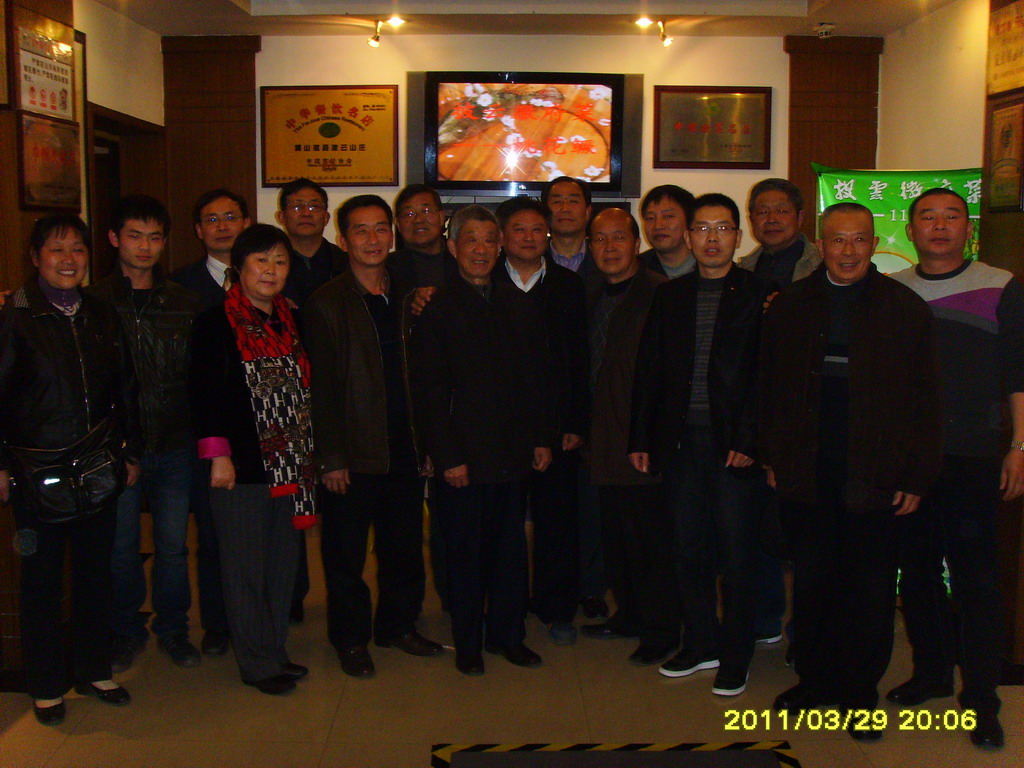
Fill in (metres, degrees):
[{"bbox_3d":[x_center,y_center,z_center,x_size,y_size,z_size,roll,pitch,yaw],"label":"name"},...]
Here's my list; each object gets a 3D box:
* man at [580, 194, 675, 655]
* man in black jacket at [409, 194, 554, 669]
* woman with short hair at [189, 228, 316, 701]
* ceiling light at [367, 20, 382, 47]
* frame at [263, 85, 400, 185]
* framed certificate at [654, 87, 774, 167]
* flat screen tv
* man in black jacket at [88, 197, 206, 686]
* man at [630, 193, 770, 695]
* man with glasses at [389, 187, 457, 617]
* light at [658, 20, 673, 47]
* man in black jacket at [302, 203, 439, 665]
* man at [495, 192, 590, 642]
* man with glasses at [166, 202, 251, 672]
[{"bbox_3d":[0.418,0.175,4.204,0.500,1.625,0.360,6,10,37],"label":"man"},{"bbox_3d":[-0.107,0.201,4.051,0.510,1.632,0.330,0,8,-4],"label":"man in black jacket"},{"bbox_3d":[-0.844,0.249,3.880,0.460,1.569,0.310,-6,10,-37],"label":"woman with short hair"},{"bbox_3d":[-0.660,-1.684,5.548,0.075,0.137,0.080,8,11,43],"label":"ceiling light"},{"bbox_3d":[-0.973,-1.322,6.120,0.738,0.539,0.035,0,8,-1],"label":"frame"},{"bbox_3d":[1.065,-1.354,6.094,0.621,0.438,0.030,0,8,-1],"label":"framed certificate"},{"bbox_3d":[0.071,-1.299,6.019,1.055,0.635,0.100,0,8,-1],"label":"flat screen tv"},{"bbox_3d":[-1.307,0.175,4.086,0.470,1.673,0.330,-2,8,-11],"label":"man in black jacket"},{"bbox_3d":[0.646,0.198,3.927,0.490,1.671,0.350,1,8,10],"label":"man"},{"bbox_3d":[-0.340,0.099,4.479,0.500,1.720,0.330,-1,8,-5],"label":"man with glasses"},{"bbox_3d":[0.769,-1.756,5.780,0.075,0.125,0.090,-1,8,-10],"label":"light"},{"bbox_3d":[-0.498,0.172,4.087,0.520,1.664,0.340,-4,9,-26],"label":"man in black jacket"},{"bbox_3d":[0.058,0.143,4.338,0.520,1.671,0.340,0,8,-1],"label":"man"},{"bbox_3d":[-1.053,0.144,4.216,0.490,1.699,0.330,-1,8,-8],"label":"man with glasses"}]

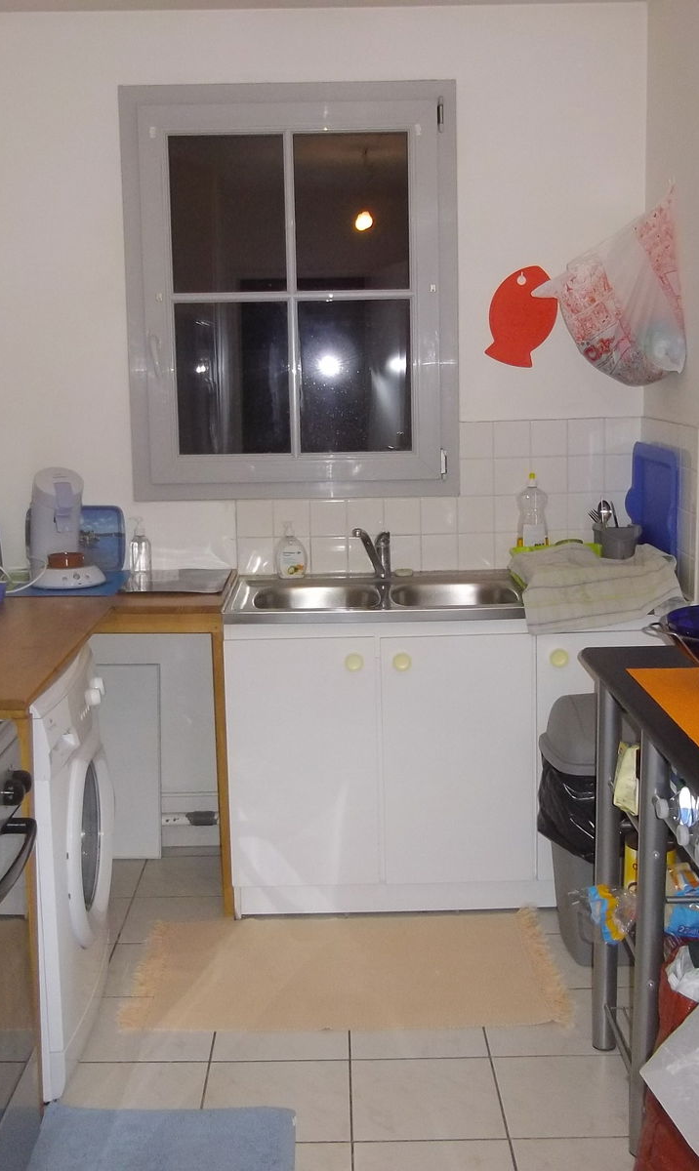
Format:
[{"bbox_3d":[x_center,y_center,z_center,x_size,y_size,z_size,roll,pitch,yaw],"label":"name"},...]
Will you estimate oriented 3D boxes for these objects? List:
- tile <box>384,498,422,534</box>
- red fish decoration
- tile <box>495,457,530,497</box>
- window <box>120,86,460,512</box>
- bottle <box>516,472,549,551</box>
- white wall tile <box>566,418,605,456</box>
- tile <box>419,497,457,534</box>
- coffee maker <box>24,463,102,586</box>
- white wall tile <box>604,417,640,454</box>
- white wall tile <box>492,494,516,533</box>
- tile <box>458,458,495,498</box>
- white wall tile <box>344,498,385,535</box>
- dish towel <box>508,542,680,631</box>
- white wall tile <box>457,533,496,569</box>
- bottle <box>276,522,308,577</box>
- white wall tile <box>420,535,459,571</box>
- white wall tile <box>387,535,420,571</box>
[{"bbox_3d":[0.162,-0.208,3.687,0.109,0.109,0.008,-1,9,-1],"label":"tile"},{"bbox_3d":[0.507,-0.794,3.591,0.219,0.299,0.010,-1,9,-1],"label":"red fish decoration"},{"bbox_3d":[0.492,-0.328,3.674,0.109,0.109,0.008,-1,9,-1],"label":"tile"},{"bbox_3d":[-0.164,-0.838,3.525,0.958,1.173,0.080,-1,8,-1],"label":"window"},{"bbox_3d":[0.540,-0.197,3.596,0.089,0.275,0.062,-1,8,-1],"label":"bottle"},{"bbox_3d":[0.699,-0.436,3.595,0.109,0.109,0.010,-1,8,-1],"label":"white wall tile"},{"bbox_3d":[0.267,-0.208,3.621,0.109,0.109,0.010,-1,8,-1],"label":"tile"},{"bbox_3d":[-0.807,-0.161,3.452,0.210,0.322,0.285,-5,9,-27],"label":"coffee maker"},{"bbox_3d":[0.823,-0.448,3.661,0.109,0.109,0.008,-1,9,-1],"label":"white wall tile"},{"bbox_3d":[0.484,-0.212,3.624,0.109,0.109,0.010,-1,8,-1],"label":"white wall tile"},{"bbox_3d":[0.381,-0.323,3.662,0.108,0.108,0.010,-1,8,-1],"label":"tile"},{"bbox_3d":[0.048,-0.205,3.618,0.109,0.109,0.010,-1,8,-1],"label":"white wall tile"},{"bbox_3d":[0.663,-0.004,3.315,0.455,0.192,0.404,-1,8,-1],"label":"dish towel"},{"bbox_3d":[0.385,-0.103,3.677,0.108,0.108,0.009,-1,8,-1],"label":"white wall tile"},{"bbox_3d":[-0.171,-0.104,3.594,0.090,0.164,0.055,-1,8,-1],"label":"bottle"},{"bbox_3d":[0.273,-0.101,3.693,0.108,0.108,0.010,-1,8,-1],"label":"white wall tile"},{"bbox_3d":[0.162,-0.099,3.692,0.108,0.108,0.010,-1,8,-1],"label":"white wall tile"}]

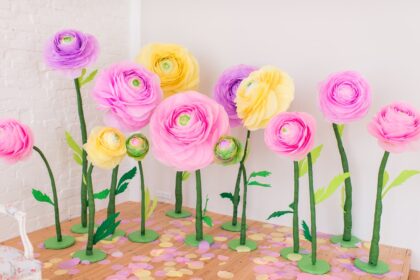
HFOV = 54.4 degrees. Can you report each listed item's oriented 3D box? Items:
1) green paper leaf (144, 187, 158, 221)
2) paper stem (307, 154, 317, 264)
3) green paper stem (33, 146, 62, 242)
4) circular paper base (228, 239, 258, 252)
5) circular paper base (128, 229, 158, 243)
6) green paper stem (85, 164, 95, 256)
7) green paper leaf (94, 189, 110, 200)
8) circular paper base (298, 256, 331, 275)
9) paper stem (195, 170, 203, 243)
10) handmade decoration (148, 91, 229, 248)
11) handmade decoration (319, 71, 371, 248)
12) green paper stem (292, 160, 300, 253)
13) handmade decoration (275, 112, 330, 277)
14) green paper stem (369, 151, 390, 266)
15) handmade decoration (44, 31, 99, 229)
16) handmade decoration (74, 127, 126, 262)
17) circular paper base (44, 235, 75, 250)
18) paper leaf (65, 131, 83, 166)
[{"bbox_3d":[-0.440,0.478,3.073,0.105,0.256,0.060,1,7,-6],"label":"green paper leaf"},{"bbox_3d":[0.630,0.432,2.528,0.059,0.717,0.045,0,7,0],"label":"paper stem"},{"bbox_3d":[-1.159,0.394,2.916,0.203,0.696,0.090,0,7,0],"label":"green paper stem"},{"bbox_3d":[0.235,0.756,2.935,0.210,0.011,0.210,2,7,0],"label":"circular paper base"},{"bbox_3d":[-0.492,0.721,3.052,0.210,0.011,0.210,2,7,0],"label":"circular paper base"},{"bbox_3d":[-0.866,0.514,2.964,0.065,0.708,0.055,3,11,-1],"label":"green paper stem"},{"bbox_3d":[-0.778,0.393,2.941,0.115,0.083,0.050,1,11,0],"label":"green paper leaf"},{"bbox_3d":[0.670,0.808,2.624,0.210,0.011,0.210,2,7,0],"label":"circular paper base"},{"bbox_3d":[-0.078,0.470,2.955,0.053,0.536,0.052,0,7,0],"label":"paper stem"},{"bbox_3d":[-0.148,0.207,2.856,0.552,1.099,0.370,3,7,11],"label":"handmade decoration"},{"bbox_3d":[0.953,0.132,2.873,0.373,1.226,0.300,2,8,18],"label":"handmade decoration"},{"bbox_3d":[0.645,0.505,3.045,0.045,0.725,0.042,-2,11,1],"label":"green paper stem"},{"bbox_3d":[0.627,0.366,2.795,0.410,1.099,0.310,4,11,15],"label":"handmade decoration"},{"bbox_3d":[1.046,0.429,2.520,0.130,0.731,0.075,0,7,0],"label":"green paper stem"},{"bbox_3d":[-1.016,-0.052,3.042,0.417,1.518,0.370,2,7,0],"label":"handmade decoration"},{"bbox_3d":[-0.788,0.384,2.929,0.345,0.974,0.290,-4,12,-25],"label":"handmade decoration"},{"bbox_3d":[-1.081,0.732,2.939,0.220,0.013,0.220,0,7,0],"label":"circular paper base"},{"bbox_3d":[-1.082,0.067,3.237,0.143,0.285,0.060,0,7,-11],"label":"paper leaf"}]

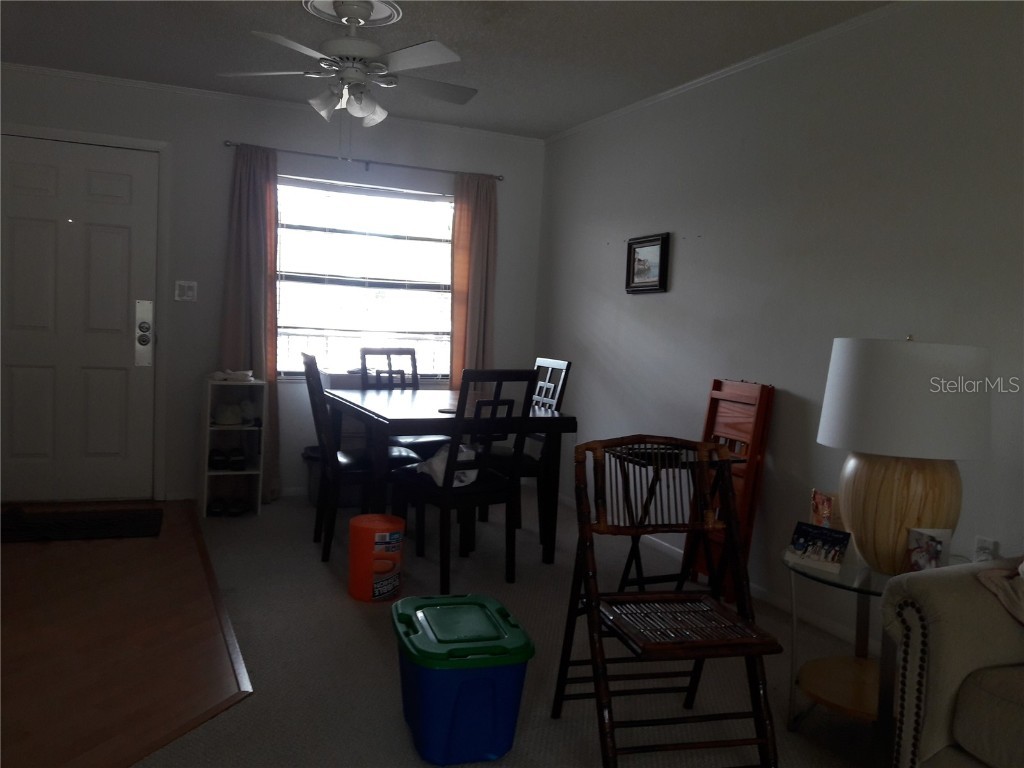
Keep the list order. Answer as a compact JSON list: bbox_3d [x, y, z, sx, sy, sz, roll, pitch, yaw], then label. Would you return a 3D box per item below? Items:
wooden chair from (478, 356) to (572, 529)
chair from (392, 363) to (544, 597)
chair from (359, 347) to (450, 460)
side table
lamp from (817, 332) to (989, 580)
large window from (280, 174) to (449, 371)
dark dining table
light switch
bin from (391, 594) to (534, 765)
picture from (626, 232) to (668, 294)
[{"bbox_3d":[-0.050,0.354,4.423,0.580,0.970,0.460,1,5,-24],"label":"wooden chair"},{"bbox_3d":[-0.237,0.399,3.794,0.460,0.970,0.580,0,6,-34],"label":"chair"},{"bbox_3d":[-0.604,0.298,4.767,0.460,0.970,0.580,-1,6,-34],"label":"chair"},{"bbox_3d":[1.083,0.813,2.505,0.505,0.495,0.505,1,5,-24],"label":"side table"},{"bbox_3d":[1.142,0.222,2.462,0.455,0.695,0.455,1,5,-24],"label":"lamp"},{"bbox_3d":[-0.933,-0.661,5.420,1.220,1.260,0.100,1,5,-24],"label":"large window"},{"bbox_3d":[-0.373,0.466,4.239,0.915,0.747,1.180,1,5,-24],"label":"dark dining table"},{"bbox_3d":[-1.939,-0.551,4.933,0.122,0.118,0.015,1,5,-24],"label":"light switch"},{"bbox_3d":[-0.157,0.847,2.412,0.355,0.322,0.475,1,5,-16],"label":"bin"},{"bbox_3d":[0.730,-0.645,4.486,0.025,0.300,0.385,1,5,-24],"label":"picture"}]

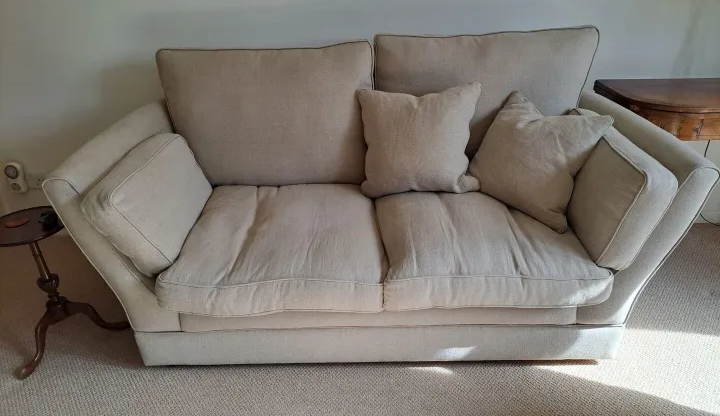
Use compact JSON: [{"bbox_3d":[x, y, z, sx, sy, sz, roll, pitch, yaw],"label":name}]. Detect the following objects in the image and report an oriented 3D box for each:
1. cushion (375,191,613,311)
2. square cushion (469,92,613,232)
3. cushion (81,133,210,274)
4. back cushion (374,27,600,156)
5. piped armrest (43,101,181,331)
[{"bbox_3d":[0.428,0.096,1.868,0.730,0.185,0.680,-1,28,-1],"label":"cushion"},{"bbox_3d":[0.675,-0.198,1.908,0.150,0.410,0.410,-1,29,-48],"label":"square cushion"},{"bbox_3d":[-0.710,-0.032,1.779,0.135,0.300,0.530,-25,26,12],"label":"cushion"},{"bbox_3d":[0.481,-0.399,2.028,0.810,0.620,0.180,-1,14,-1],"label":"back cushion"},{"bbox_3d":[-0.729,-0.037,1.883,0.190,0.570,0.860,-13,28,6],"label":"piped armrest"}]

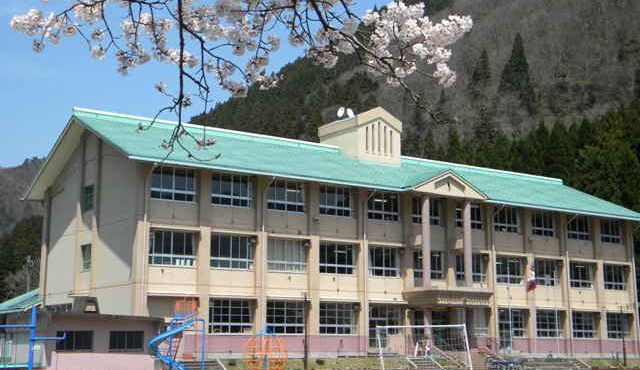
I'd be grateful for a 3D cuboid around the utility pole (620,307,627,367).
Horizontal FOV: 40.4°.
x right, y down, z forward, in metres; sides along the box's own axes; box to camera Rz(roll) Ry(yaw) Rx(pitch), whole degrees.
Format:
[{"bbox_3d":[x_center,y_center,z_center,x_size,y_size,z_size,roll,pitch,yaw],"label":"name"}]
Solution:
[{"bbox_3d":[22.604,11.306,64.701,0.300,4.394,0.300,7,-13,-30],"label":"utility pole"}]

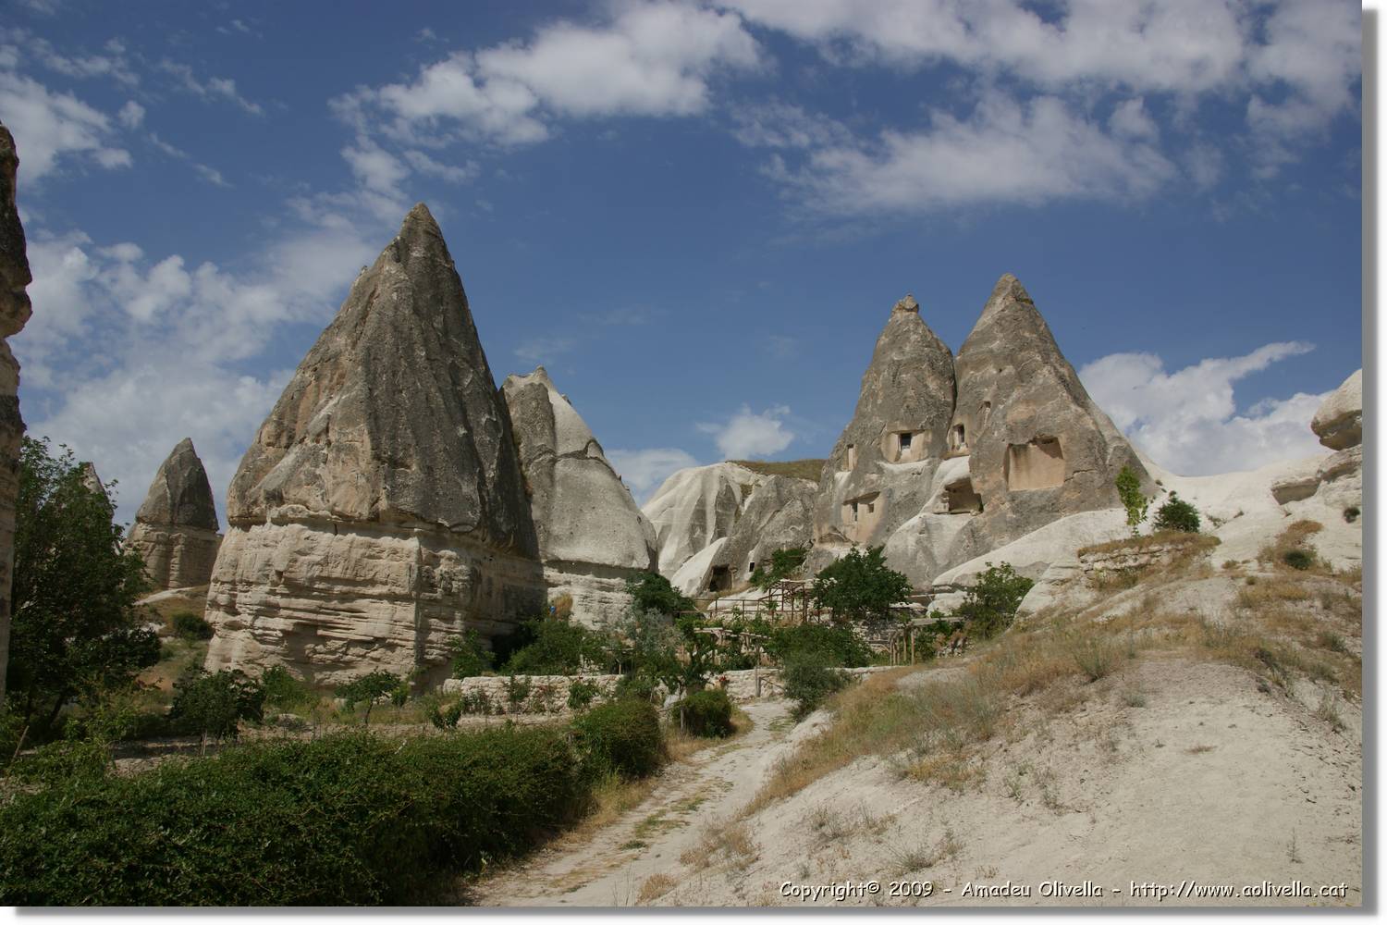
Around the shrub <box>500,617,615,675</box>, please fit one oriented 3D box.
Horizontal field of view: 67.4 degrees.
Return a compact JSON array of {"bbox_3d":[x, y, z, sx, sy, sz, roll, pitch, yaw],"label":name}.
[{"bbox_3d":[-4.668,6.467,36.000,4.000,2.170,2.800,0,-11,0],"label":"shrub"}]

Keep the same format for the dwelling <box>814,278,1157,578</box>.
[{"bbox_3d":[17.660,-1.310,66.000,18.970,19.120,14.000,-2,-11,12],"label":"dwelling"}]

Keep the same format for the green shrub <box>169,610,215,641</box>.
[{"bbox_3d":[-23.635,7.686,49.000,2.030,1.480,1.880,4,-9,-26],"label":"green shrub"}]

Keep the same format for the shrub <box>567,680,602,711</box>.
[{"bbox_3d":[-2.997,6.384,28.500,0.900,0.870,0.800,0,-11,0],"label":"shrub"}]

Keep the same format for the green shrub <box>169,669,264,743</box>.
[{"bbox_3d":[-8.460,4.359,18.500,1.510,1.400,1.600,0,-11,0],"label":"green shrub"}]

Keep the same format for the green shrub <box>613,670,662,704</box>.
[{"bbox_3d":[-1.540,6.190,28.500,1.320,1.010,1.200,0,-11,0],"label":"green shrub"}]

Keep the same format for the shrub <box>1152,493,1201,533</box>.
[{"bbox_3d":[20.444,2.132,44.000,2.000,1.700,1.860,-4,-9,25],"label":"shrub"}]

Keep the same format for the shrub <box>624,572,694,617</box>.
[{"bbox_3d":[-1.608,6.205,49.000,3.170,2.090,2.780,0,-8,-2],"label":"shrub"}]

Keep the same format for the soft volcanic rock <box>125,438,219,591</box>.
[{"bbox_3d":[-42.004,4.158,84.000,7.610,12.170,7.230,4,-9,-27],"label":"soft volcanic rock"}]

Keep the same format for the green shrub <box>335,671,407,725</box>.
[{"bbox_3d":[-8.064,5.875,26.000,1.690,1.320,1.600,0,-11,0],"label":"green shrub"}]

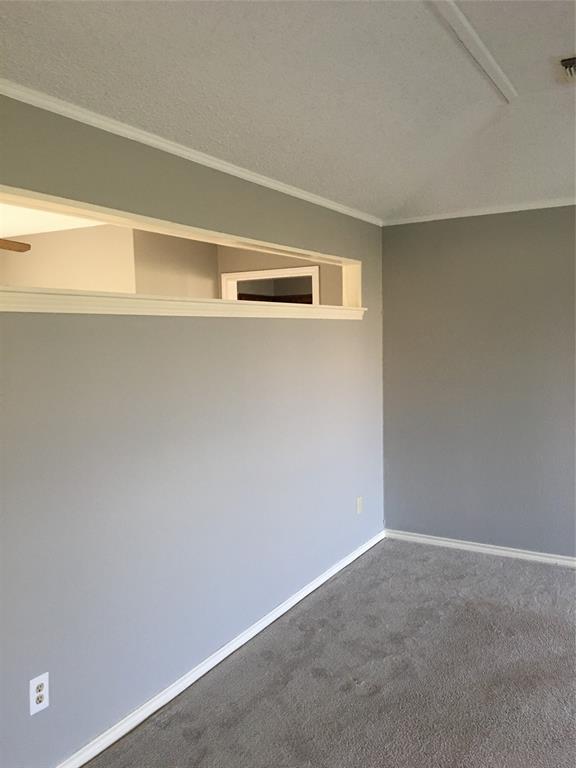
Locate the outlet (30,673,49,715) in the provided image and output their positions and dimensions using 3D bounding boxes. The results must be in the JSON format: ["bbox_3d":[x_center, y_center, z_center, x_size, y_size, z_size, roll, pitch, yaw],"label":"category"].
[{"bbox_3d":[-0.841,1.053,2.187,0.009,0.122,0.075,2,5,30],"label":"outlet"}]

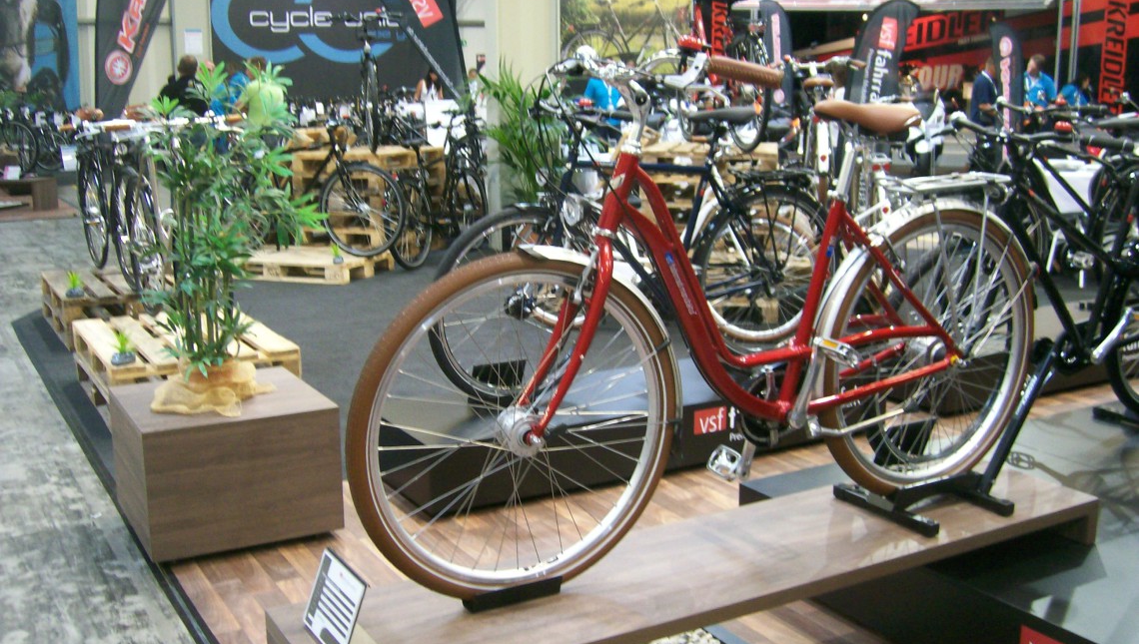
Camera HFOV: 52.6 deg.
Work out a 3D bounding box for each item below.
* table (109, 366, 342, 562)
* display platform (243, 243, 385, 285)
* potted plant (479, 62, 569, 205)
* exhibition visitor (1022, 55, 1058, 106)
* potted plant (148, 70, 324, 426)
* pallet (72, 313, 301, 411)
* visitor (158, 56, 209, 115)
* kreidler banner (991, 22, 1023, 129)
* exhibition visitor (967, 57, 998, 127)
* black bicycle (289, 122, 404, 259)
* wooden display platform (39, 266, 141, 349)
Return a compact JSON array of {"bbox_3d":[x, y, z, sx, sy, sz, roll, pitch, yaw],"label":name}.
[{"bbox_3d":[-1.168,0.456,3.892,0.610,0.415,0.639,-7,13,-29],"label":"table"},{"bbox_3d":[-2.090,-0.448,9.050,1.200,0.144,0.800,3,12,17],"label":"display platform"},{"bbox_3d":[-0.359,-1.357,9.759,0.900,1.696,0.900,0,11,0],"label":"potted plant"},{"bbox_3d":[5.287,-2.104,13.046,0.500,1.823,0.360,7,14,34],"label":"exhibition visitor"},{"bbox_3d":[-1.089,-0.295,3.733,0.560,1.075,0.550,0,11,0],"label":"potted plant"},{"bbox_3d":[-1.836,0.203,5.466,0.800,0.288,1.200,-6,13,-29],"label":"pallet"},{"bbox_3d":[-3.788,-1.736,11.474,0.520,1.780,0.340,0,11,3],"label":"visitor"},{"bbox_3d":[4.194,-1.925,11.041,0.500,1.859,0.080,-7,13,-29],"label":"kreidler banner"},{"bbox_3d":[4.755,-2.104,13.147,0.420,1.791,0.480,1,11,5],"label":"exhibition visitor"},{"bbox_3d":[-2.124,-1.067,9.239,1.800,1.060,0.600,5,12,24],"label":"black bicycle"},{"bbox_3d":[-2.791,-0.117,7.175,0.800,0.290,1.200,-7,13,-30],"label":"wooden display platform"}]

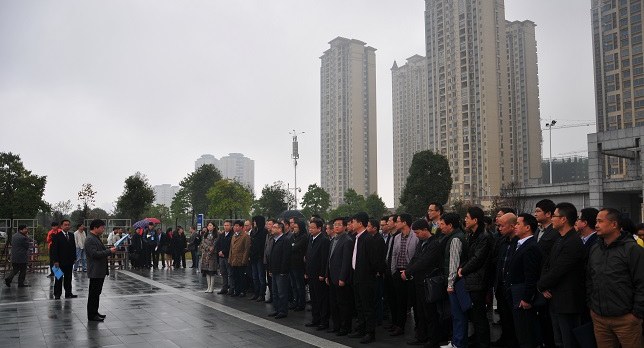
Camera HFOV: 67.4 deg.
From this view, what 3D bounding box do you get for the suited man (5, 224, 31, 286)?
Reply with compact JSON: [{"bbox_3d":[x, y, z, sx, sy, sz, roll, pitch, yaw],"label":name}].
[{"bbox_3d":[-8.095,2.162,12.743,0.620,1.660,0.500,2,-7,-22],"label":"suited man"}]

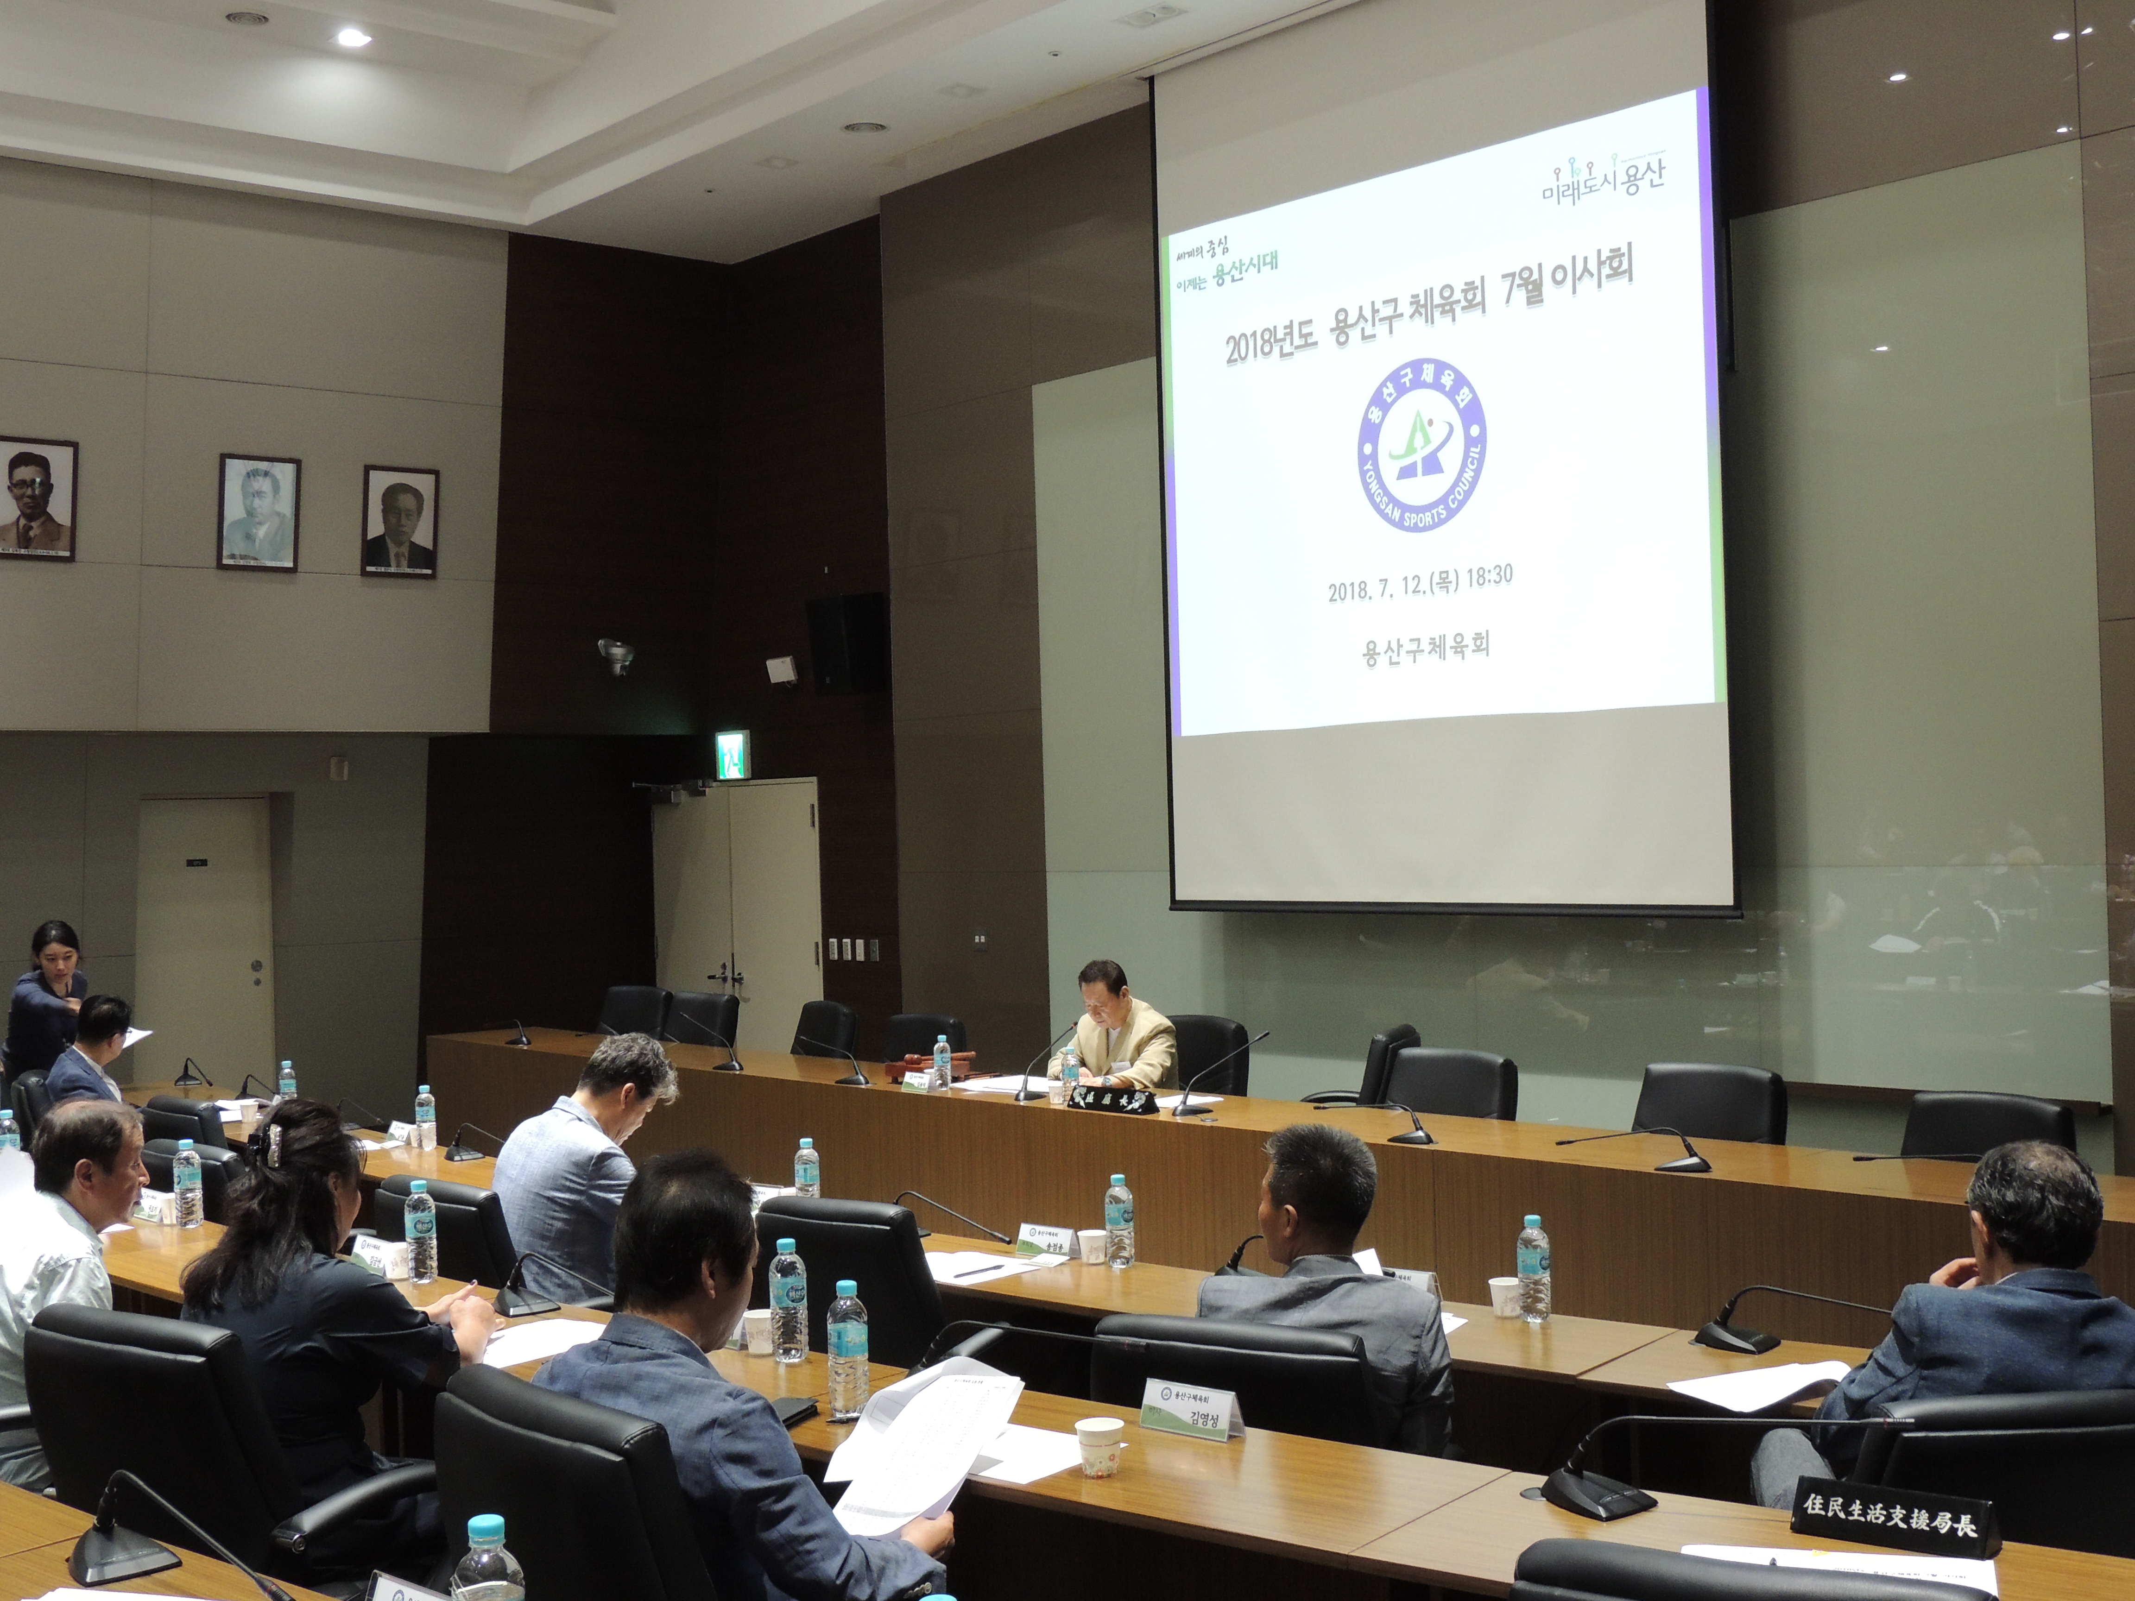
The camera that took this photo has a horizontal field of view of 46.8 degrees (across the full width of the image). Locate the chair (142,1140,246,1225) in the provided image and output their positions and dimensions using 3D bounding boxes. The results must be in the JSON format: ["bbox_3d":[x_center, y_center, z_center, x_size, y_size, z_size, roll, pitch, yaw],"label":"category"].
[{"bbox_3d":[-2.370,1.478,7.436,0.640,0.930,0.620,-1,-1,-43],"label":"chair"}]

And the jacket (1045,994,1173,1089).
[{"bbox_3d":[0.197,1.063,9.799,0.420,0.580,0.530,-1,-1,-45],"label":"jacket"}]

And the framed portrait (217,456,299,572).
[{"bbox_3d":[-4.285,-1.520,13.116,0.440,0.600,0.035,-1,7,-41],"label":"framed portrait"}]

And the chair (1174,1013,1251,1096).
[{"bbox_3d":[0.396,1.381,10.063,0.650,0.950,0.620,-1,-1,-41],"label":"chair"}]

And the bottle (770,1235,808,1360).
[{"bbox_3d":[-0.502,0.899,4.438,0.066,0.214,0.066,-2,-1,0],"label":"bottle"}]

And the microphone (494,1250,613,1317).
[{"bbox_3d":[-0.974,0.962,4.880,0.470,0.130,0.115,-2,-1,43],"label":"microphone"}]

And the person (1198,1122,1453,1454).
[{"bbox_3d":[0.524,1.190,4.487,0.560,1.220,0.760,-2,-1,34],"label":"person"}]

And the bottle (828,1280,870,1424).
[{"bbox_3d":[-0.350,0.873,3.940,0.064,0.210,0.064,-2,-1,-5],"label":"bottle"}]

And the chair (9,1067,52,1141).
[{"bbox_3d":[-3.899,1.547,10.046,0.640,0.930,0.620,-1,-1,-33],"label":"chair"}]

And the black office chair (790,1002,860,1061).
[{"bbox_3d":[-1.439,1.517,12.705,0.640,0.930,0.620,-1,-1,-37],"label":"black office chair"}]

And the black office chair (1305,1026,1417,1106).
[{"bbox_3d":[1.033,1.387,9.841,0.620,0.940,0.600,-2,-1,20],"label":"black office chair"}]

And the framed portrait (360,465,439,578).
[{"bbox_3d":[-3.677,-1.532,13.645,0.440,0.600,0.035,-1,7,-41],"label":"framed portrait"}]

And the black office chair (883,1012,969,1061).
[{"bbox_3d":[-0.813,1.423,10.906,0.650,0.950,0.620,-1,-1,-41],"label":"black office chair"}]

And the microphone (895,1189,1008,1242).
[{"bbox_3d":[-0.319,1.052,6.202,0.140,0.120,0.510,-1,-1,-41],"label":"microphone"}]

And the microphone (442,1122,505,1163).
[{"bbox_3d":[-1.876,1.116,8.061,0.140,0.120,0.470,-1,-1,-38],"label":"microphone"}]

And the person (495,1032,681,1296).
[{"bbox_3d":[-1.080,1.204,6.120,0.740,1.270,0.520,-1,-1,-39],"label":"person"}]

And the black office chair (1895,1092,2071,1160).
[{"bbox_3d":[2.608,1.350,7.286,0.640,0.930,0.620,-1,-1,-36],"label":"black office chair"}]

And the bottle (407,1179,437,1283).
[{"bbox_3d":[-1.374,0.917,5.244,0.065,0.214,0.065,-2,-1,0],"label":"bottle"}]

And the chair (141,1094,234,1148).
[{"bbox_3d":[-2.840,1.504,8.696,0.640,0.930,0.620,-1,-1,-40],"label":"chair"}]

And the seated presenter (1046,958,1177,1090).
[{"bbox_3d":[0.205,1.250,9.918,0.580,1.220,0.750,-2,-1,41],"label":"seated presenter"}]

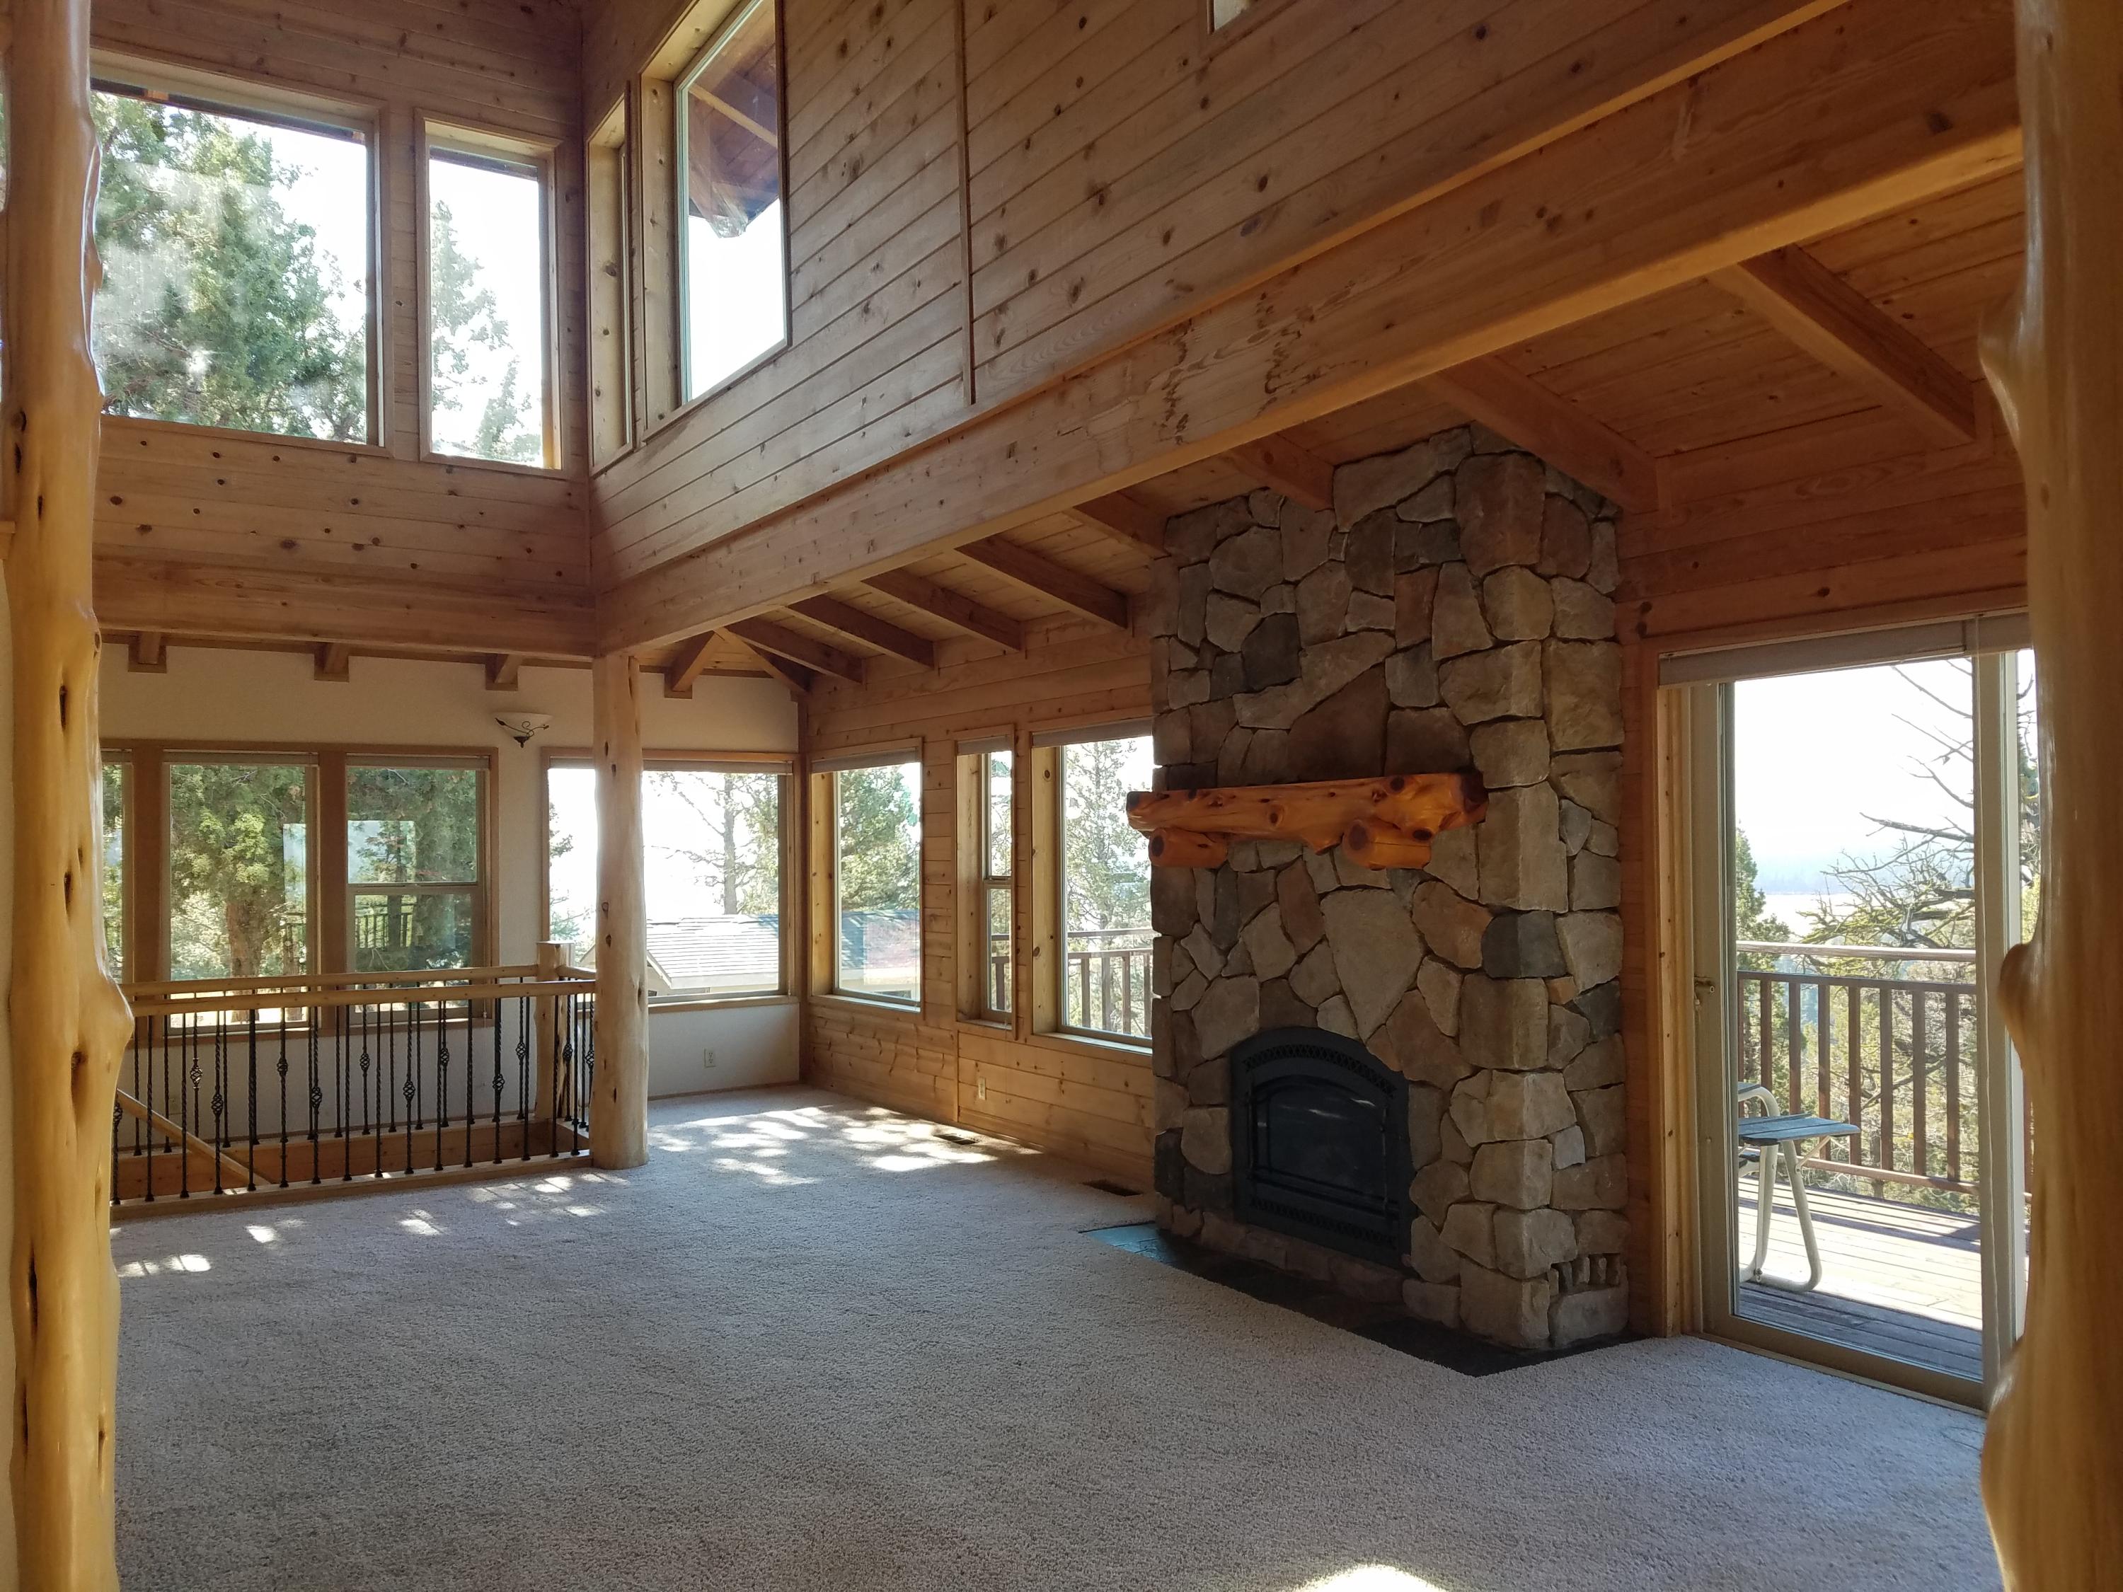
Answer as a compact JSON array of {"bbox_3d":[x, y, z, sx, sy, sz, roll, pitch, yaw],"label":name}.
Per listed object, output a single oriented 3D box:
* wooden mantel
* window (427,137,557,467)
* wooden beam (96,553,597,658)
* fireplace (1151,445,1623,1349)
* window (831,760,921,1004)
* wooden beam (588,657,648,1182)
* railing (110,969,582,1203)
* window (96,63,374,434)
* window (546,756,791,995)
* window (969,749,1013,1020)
[{"bbox_3d":[0.776,0.083,5.444,0.258,0.228,1.566,0,-2,-32],"label":"wooden mantel"},{"bbox_3d":[-2.655,-2.280,7.402,0.555,1.497,0.120,0,-2,-32],"label":"window"},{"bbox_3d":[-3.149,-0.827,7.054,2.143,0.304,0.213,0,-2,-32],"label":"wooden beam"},{"bbox_3d":[1.032,0.275,5.635,0.410,2.789,1.961,0,-2,-32],"label":"fireplace"},{"bbox_3d":[-1.115,0.482,9.586,0.120,1.490,1.459,0,-2,-32],"label":"window"},{"bbox_3d":[-2.168,0.551,7.695,0.274,2.440,0.274,0,-2,-32],"label":"wooden beam"},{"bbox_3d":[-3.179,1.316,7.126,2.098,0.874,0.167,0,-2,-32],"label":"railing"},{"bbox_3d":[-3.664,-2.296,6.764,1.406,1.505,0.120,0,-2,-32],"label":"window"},{"bbox_3d":[-2.426,0.532,9.961,1.528,1.520,0.120,0,-2,-32],"label":"window"},{"bbox_3d":[-0.332,0.439,8.347,0.120,1.452,0.562,0,-2,-32],"label":"window"}]

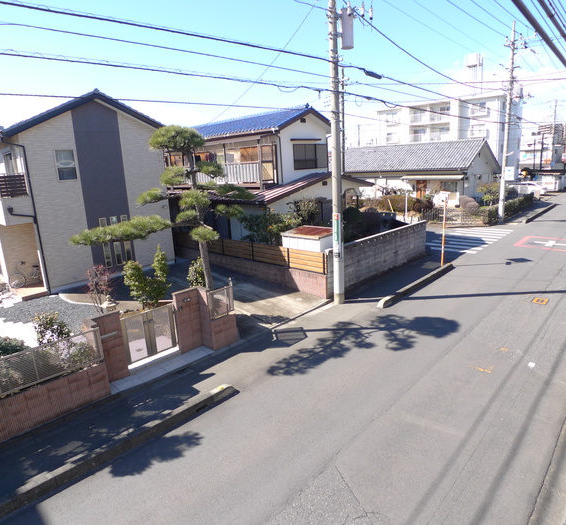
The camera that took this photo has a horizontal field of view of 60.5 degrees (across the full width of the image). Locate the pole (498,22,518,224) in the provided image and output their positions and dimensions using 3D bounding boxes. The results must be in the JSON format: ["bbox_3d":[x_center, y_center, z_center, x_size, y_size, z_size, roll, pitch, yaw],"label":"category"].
[{"bbox_3d":[14.333,-8.673,31.150,0.400,12.500,0.400,9,17,43],"label":"pole"}]

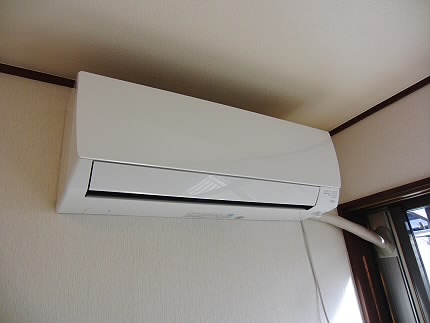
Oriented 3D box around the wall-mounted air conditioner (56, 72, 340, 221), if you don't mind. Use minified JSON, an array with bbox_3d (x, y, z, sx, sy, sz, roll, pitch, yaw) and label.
[{"bbox_3d":[0.024,0.009,0.833,0.790,0.250,0.191,8,-26,-32],"label":"wall-mounted air conditioner"}]

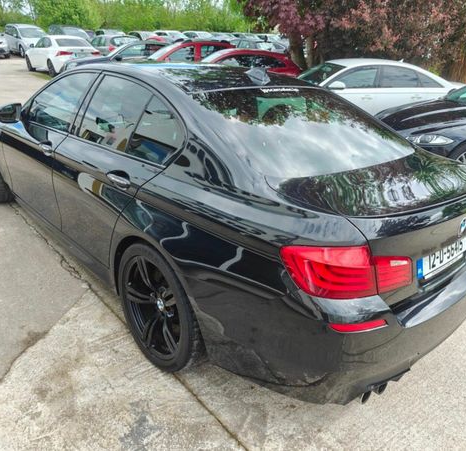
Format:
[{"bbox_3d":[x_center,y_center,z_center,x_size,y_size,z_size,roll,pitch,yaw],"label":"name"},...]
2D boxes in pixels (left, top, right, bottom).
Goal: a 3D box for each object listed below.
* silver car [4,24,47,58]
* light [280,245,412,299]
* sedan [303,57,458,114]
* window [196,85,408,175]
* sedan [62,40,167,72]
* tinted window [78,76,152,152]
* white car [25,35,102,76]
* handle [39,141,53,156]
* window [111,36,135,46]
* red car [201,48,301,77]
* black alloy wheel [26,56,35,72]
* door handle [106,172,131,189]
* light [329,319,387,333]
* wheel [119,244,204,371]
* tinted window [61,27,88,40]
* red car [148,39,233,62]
[{"bbox_3d":[-12.089,-11.014,24.923,1.840,1.680,4.580,-16,30,-35],"label":"silver car"},{"bbox_3d":[0.432,0.153,1.515,0.520,0.190,0.210,-7,25,-23],"label":"light"},{"bbox_3d":[2.428,-2.736,8.816,4.860,1.455,1.860,0,24,-10],"label":"sedan"},{"bbox_3d":[0.425,-0.583,2.267,1.200,0.110,0.780,-15,51,-40],"label":"window"},{"bbox_3d":[-3.130,-5.331,13.968,4.700,1.440,1.830,-4,25,-16],"label":"sedan"},{"bbox_3d":[-0.699,-0.655,2.431,0.670,0.420,0.060,27,6,42],"label":"tinted window"},{"bbox_3d":[-7.221,-7.173,17.600,1.810,1.430,4.660,-15,30,-38],"label":"white car"},{"bbox_3d":[-1.256,-0.512,2.804,0.055,0.045,0.225,-15,30,-40],"label":"handle"},{"bbox_3d":[-4.756,-8.052,18.247,1.150,0.520,0.140,-13,-3,-34],"label":"window"},{"bbox_3d":[-0.088,-4.884,13.360,4.250,1.490,1.780,1,23,-8],"label":"red car"},{"bbox_3d":[-8.576,-6.911,17.730,0.230,0.650,0.650,-16,30,-35],"label":"black alloy wheel"},{"bbox_3d":[-0.578,-0.223,2.112,0.055,0.045,0.225,-15,30,-40],"label":"door handle"},{"bbox_3d":[0.465,0.364,1.525,0.250,0.042,0.045,-3,24,-17],"label":"light"},{"bbox_3d":[-0.310,0.392,2.195,0.295,0.685,0.685,-15,30,-40],"label":"wheel"},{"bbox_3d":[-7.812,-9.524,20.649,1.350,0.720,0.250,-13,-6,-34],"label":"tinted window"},{"bbox_3d":[-1.987,-5.937,15.349,4.350,1.690,1.810,-3,24,-16],"label":"red car"}]

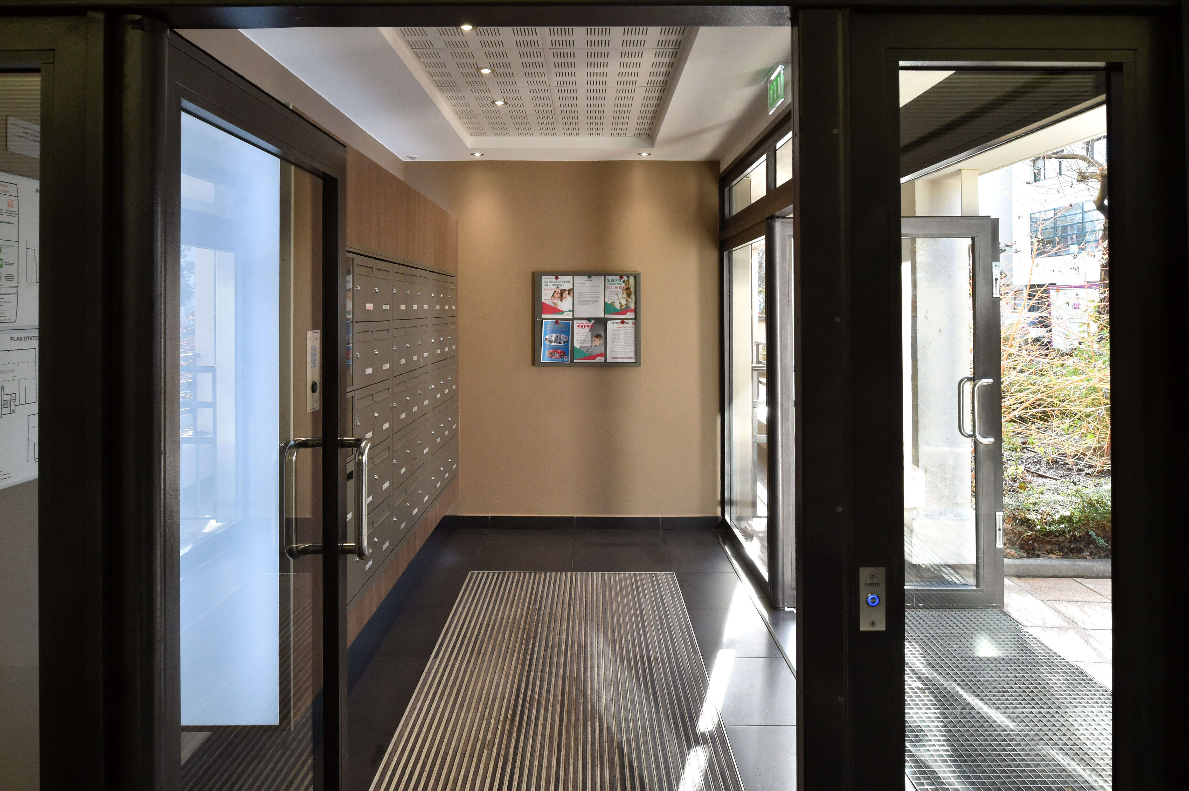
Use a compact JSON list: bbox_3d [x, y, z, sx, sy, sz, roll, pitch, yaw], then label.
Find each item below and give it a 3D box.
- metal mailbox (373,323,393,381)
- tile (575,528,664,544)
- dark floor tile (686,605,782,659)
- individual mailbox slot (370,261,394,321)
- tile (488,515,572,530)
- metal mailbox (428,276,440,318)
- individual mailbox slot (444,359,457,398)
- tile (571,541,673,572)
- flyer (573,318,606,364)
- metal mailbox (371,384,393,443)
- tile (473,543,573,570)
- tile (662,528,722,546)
[{"bbox_3d":[-1.048,-0.195,3.540,0.200,0.267,0.275,0,0,0],"label":"metal mailbox"},{"bbox_3d":[0.170,0.975,5.472,0.610,0.012,0.360,0,6,0],"label":"tile"},{"bbox_3d":[0.658,1.140,3.806,0.360,0.012,0.572,0,6,0],"label":"dark floor tile"},{"bbox_3d":[-1.127,-0.481,3.645,0.310,0.277,0.280,0,5,0],"label":"individual mailbox slot"},{"bbox_3d":[-0.437,0.894,5.565,0.600,0.092,0.012,0,0,0],"label":"tile"},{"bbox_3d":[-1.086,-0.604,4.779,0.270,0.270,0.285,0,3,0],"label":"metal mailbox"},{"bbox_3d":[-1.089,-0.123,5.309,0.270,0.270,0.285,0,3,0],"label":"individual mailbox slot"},{"bbox_3d":[0.169,1.014,4.961,0.600,0.012,0.600,0,6,0],"label":"tile"},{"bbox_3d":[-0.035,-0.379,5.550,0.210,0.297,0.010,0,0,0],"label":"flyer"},{"bbox_3d":[-1.127,0.078,3.645,0.310,0.277,0.280,0,5,0],"label":"metal mailbox"},{"bbox_3d":[-0.430,1.014,4.940,0.597,0.012,0.571,0,6,0],"label":"tile"},{"bbox_3d":[0.650,0.964,5.387,0.363,0.012,0.329,0,6,0],"label":"tile"}]

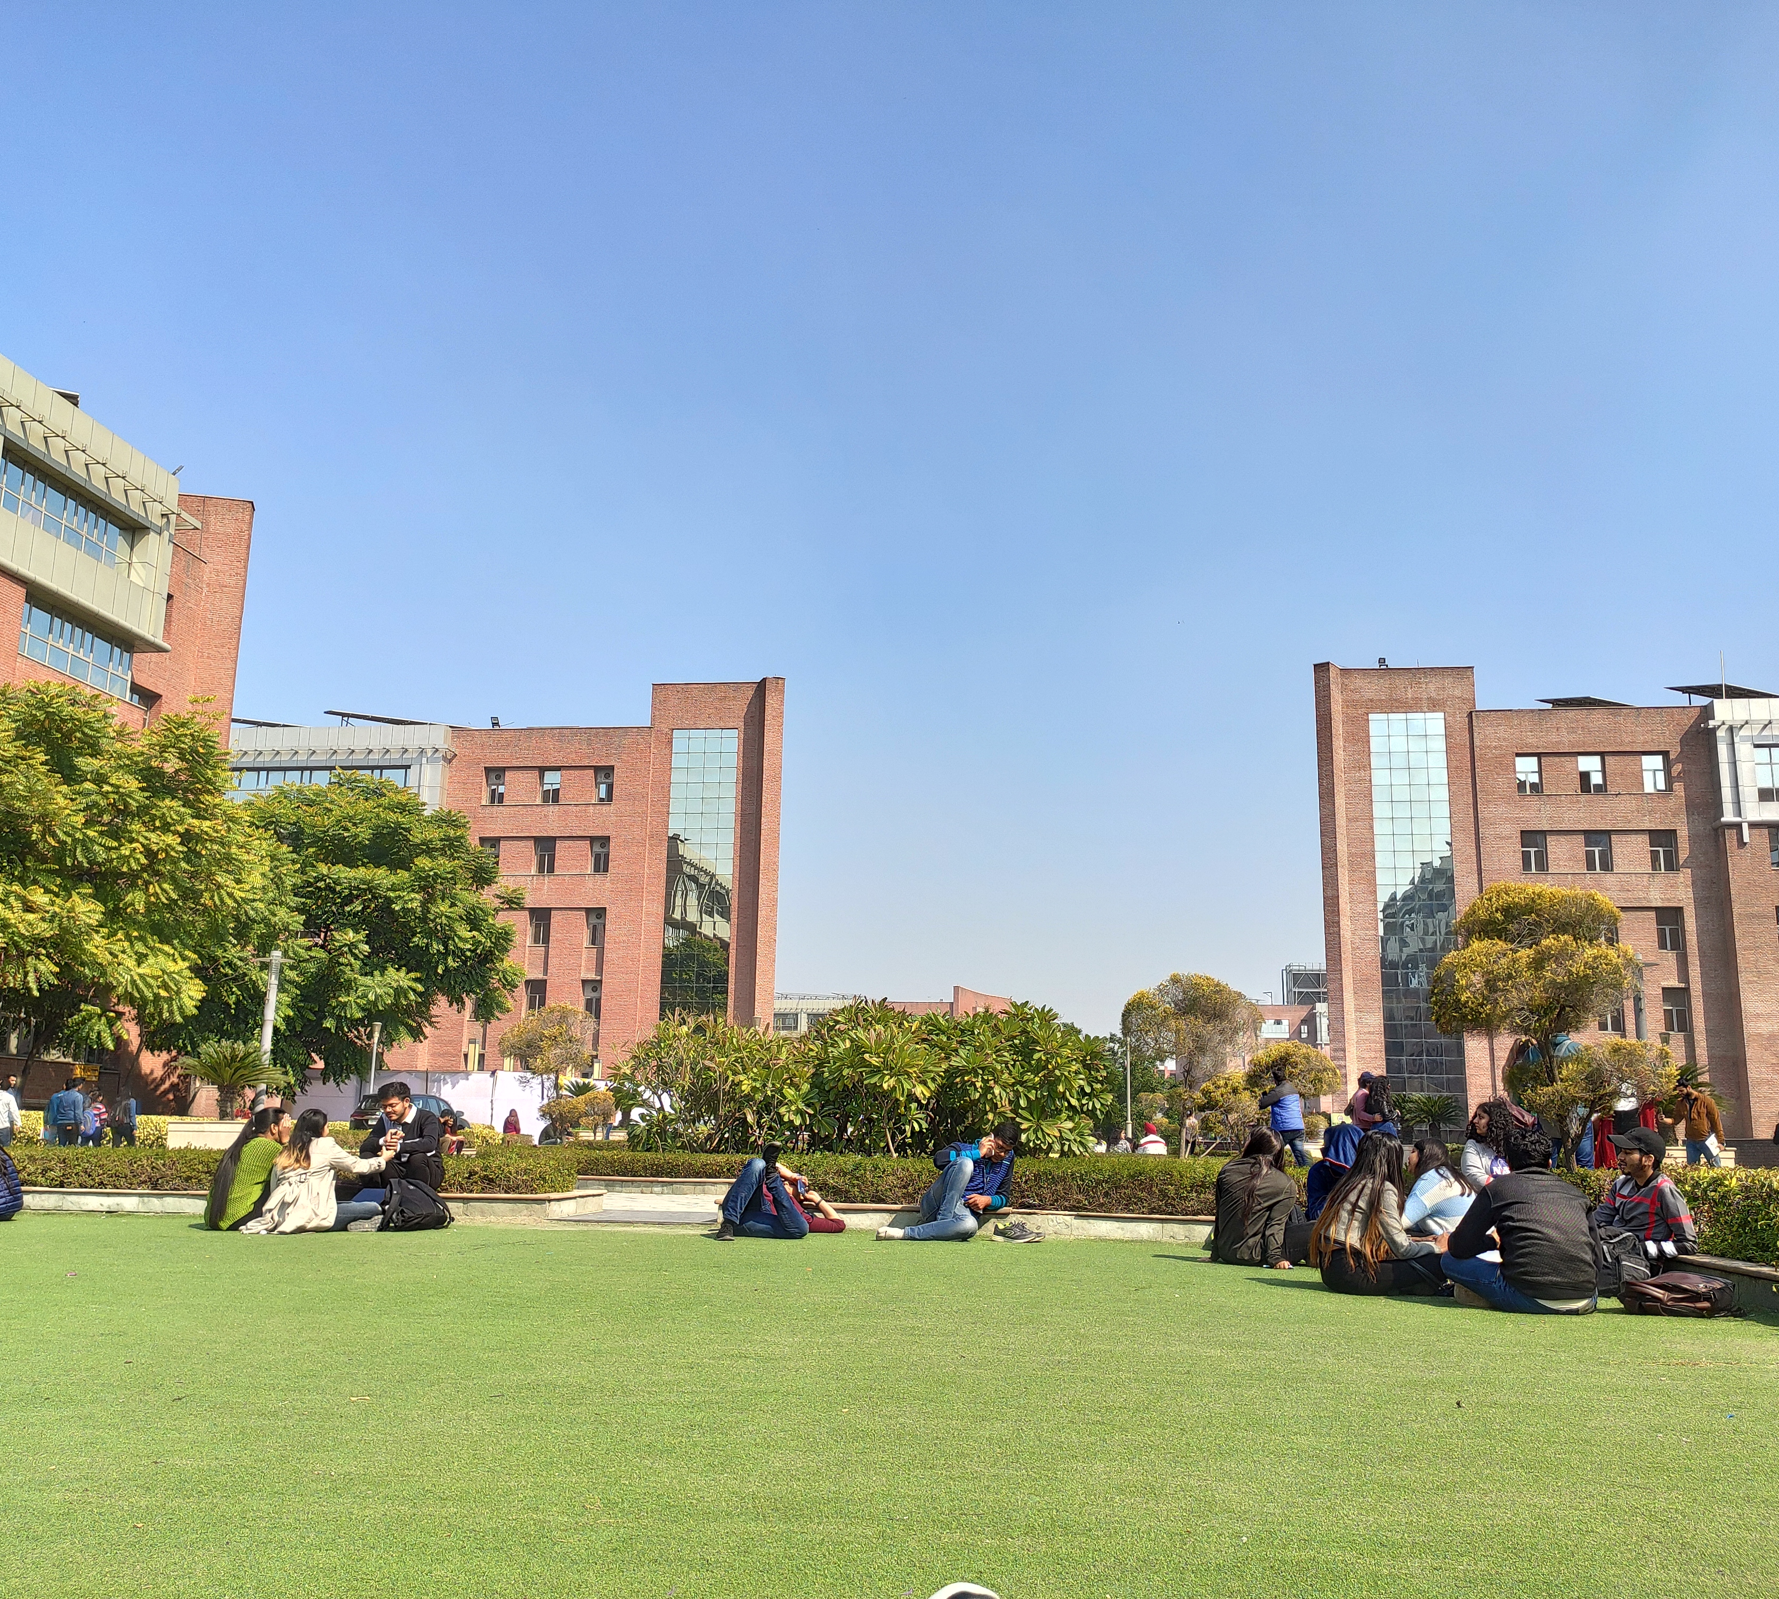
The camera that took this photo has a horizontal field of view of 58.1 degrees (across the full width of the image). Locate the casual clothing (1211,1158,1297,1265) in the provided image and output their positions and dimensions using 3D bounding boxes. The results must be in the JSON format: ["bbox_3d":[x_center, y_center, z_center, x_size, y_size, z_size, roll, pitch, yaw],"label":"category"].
[{"bbox_3d":[2.216,2.480,9.750,0.500,0.620,0.400,-6,-14,29],"label":"casual clothing"}]

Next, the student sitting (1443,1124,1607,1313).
[{"bbox_3d":[2.839,1.844,7.155,0.620,0.800,0.640,3,-11,-12],"label":"student sitting"}]

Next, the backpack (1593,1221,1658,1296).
[{"bbox_3d":[3.467,2.156,7.567,0.290,0.370,0.220,7,-13,-29],"label":"backpack"}]

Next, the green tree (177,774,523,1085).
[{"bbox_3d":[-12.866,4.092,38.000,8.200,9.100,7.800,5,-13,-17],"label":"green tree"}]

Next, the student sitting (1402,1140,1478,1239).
[{"bbox_3d":[2.998,2.248,8.800,0.650,0.760,0.520,-4,-13,21],"label":"student sitting"}]

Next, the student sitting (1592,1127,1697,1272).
[{"bbox_3d":[3.772,2.070,8.050,0.660,0.820,0.580,12,-16,-41],"label":"student sitting"}]

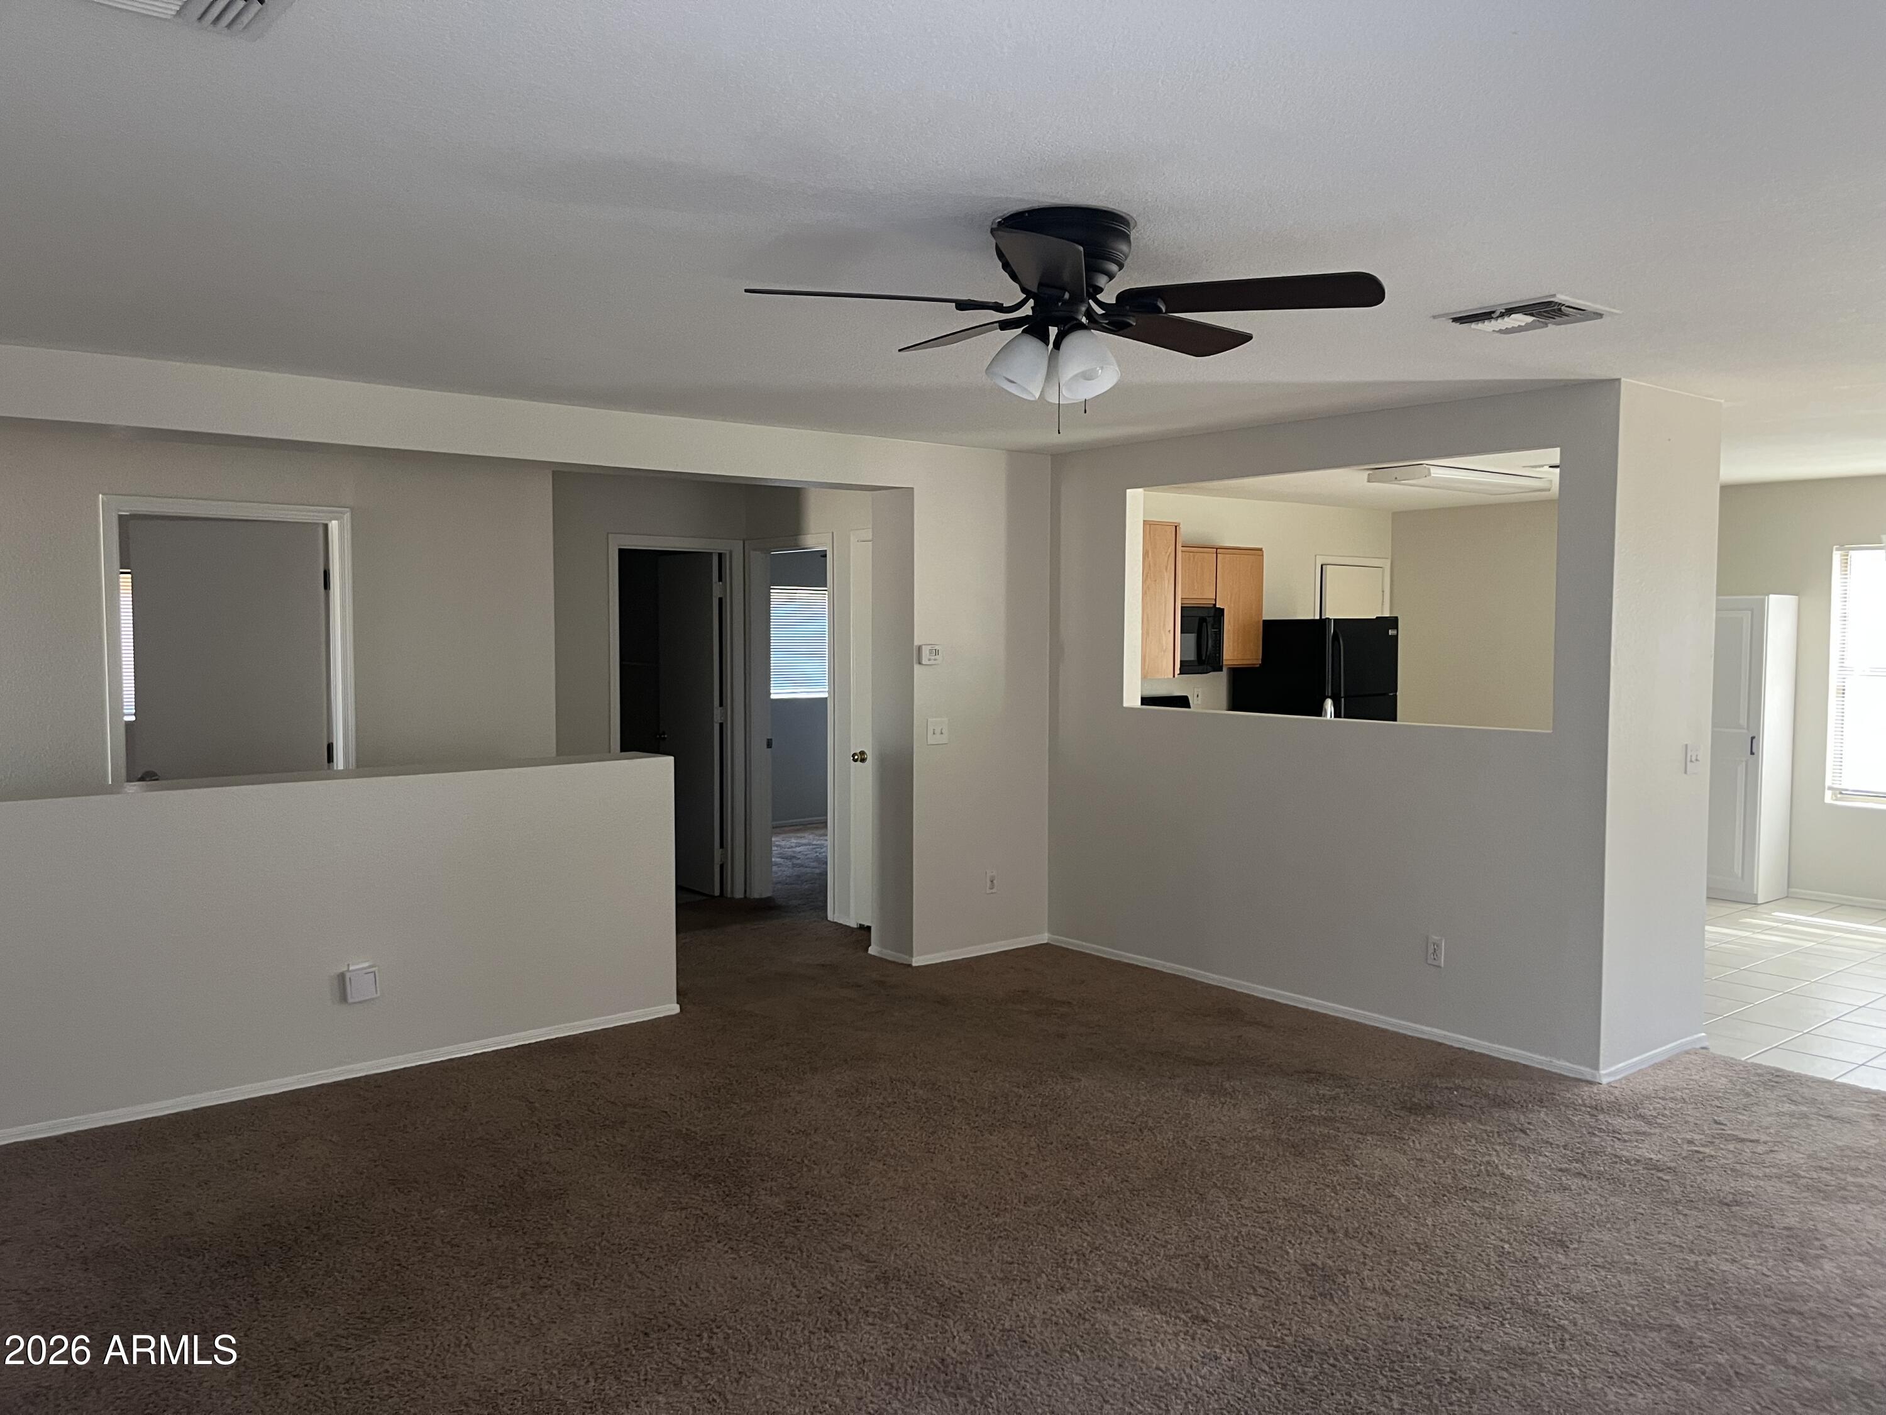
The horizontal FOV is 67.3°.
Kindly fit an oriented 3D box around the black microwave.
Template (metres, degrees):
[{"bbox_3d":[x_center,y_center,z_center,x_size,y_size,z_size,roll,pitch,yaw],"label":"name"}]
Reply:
[{"bbox_3d":[1.335,-0.416,8.700,0.756,0.406,0.377,-3,4,-40],"label":"black microwave"}]

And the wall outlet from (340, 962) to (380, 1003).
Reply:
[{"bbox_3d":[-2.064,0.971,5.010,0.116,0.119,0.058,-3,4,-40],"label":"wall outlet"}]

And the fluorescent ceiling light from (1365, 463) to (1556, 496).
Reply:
[{"bbox_3d":[2.906,-1.264,7.889,1.260,0.067,0.377,-3,4,-40],"label":"fluorescent ceiling light"}]

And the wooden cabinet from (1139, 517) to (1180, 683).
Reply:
[{"bbox_3d":[0.834,-0.531,7.122,0.329,0.764,0.642,-3,4,-40],"label":"wooden cabinet"}]

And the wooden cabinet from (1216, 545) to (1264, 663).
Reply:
[{"bbox_3d":[1.787,-0.635,9.105,0.472,0.754,0.313,-3,4,-40],"label":"wooden cabinet"}]

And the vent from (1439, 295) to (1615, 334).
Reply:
[{"bbox_3d":[1.593,-1.061,3.855,0.353,0.032,0.353,-3,4,-40],"label":"vent"}]

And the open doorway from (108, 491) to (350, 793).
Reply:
[{"bbox_3d":[-2.904,0.219,5.826,0.931,2.098,0.136,-3,4,-40],"label":"open doorway"}]

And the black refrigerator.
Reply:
[{"bbox_3d":[2.422,0.246,9.277,0.698,1.647,0.778,-3,4,-40],"label":"black refrigerator"}]

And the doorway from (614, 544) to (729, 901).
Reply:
[{"bbox_3d":[-1.554,0.118,8.078,0.727,2.038,0.128,-3,4,-40],"label":"doorway"}]

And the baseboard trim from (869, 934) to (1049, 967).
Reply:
[{"bbox_3d":[0.067,1.176,7.053,0.838,0.046,0.353,-3,4,-40],"label":"baseboard trim"}]

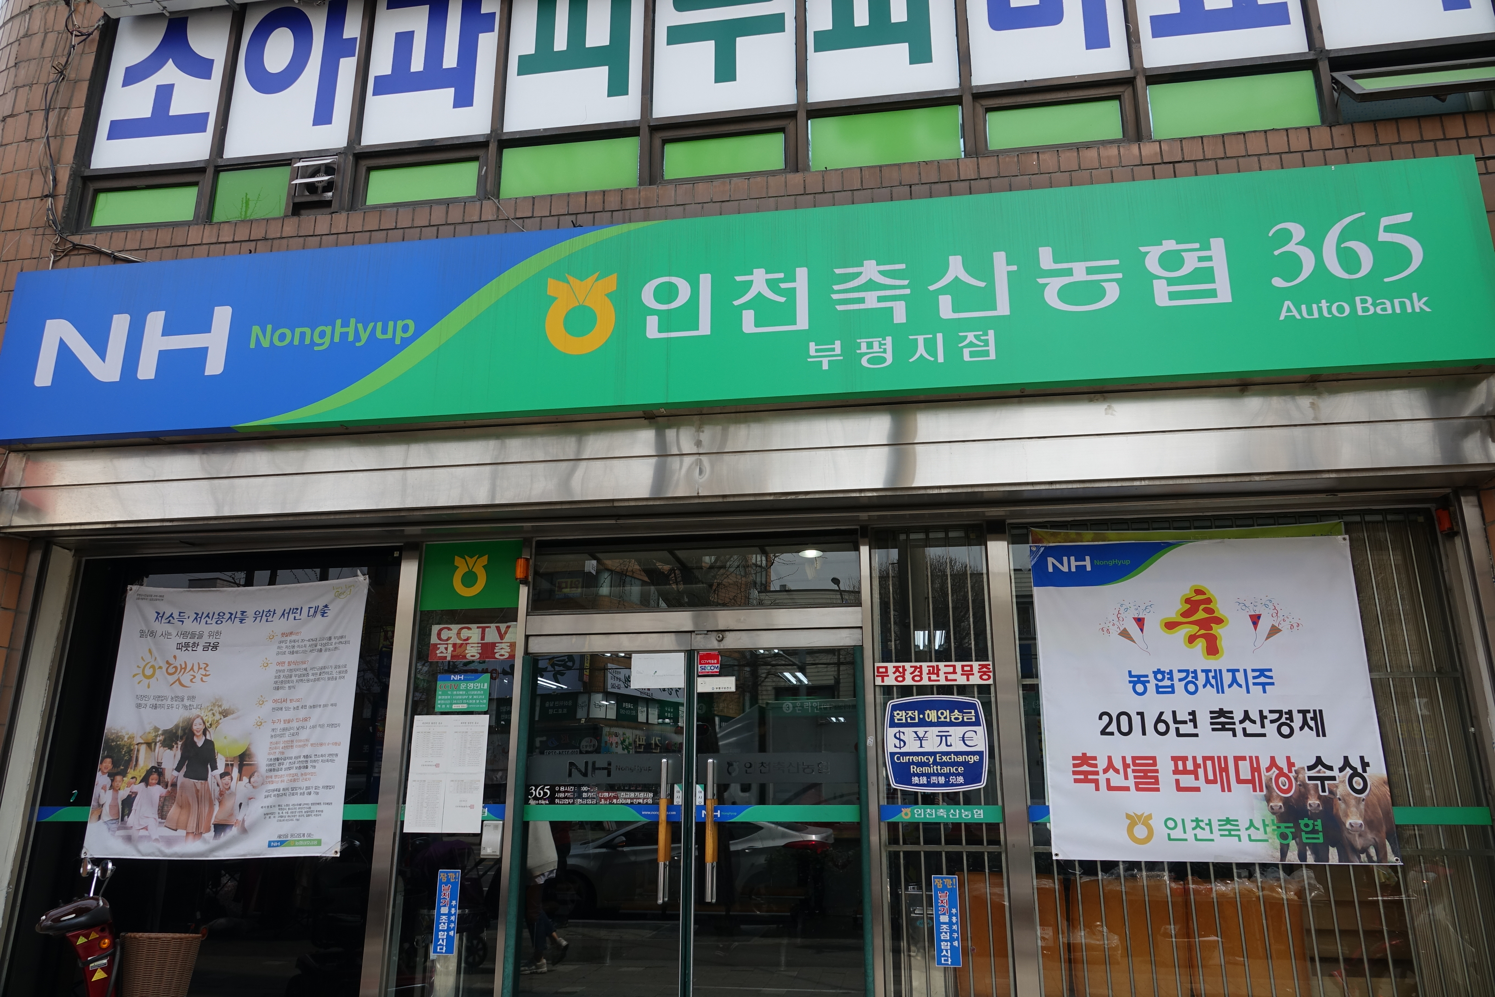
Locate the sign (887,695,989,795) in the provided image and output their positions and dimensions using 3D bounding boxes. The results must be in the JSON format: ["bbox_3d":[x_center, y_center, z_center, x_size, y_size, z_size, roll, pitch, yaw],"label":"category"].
[{"bbox_3d":[0.930,1.215,4.941,0.476,0.469,0.020,-2,-16,8],"label":"sign"}]

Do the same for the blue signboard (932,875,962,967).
[{"bbox_3d":[0.942,1.997,4.719,0.118,0.404,0.020,-2,-16,8],"label":"blue signboard"}]

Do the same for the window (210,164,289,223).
[{"bbox_3d":[-3.132,-1.921,6.275,0.483,0.357,0.060,-2,-16,8],"label":"window"}]

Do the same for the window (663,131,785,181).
[{"bbox_3d":[-0.140,-2.014,5.864,0.727,0.259,0.060,-2,-16,8],"label":"window"}]

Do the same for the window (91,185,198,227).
[{"bbox_3d":[-3.854,-1.865,6.365,0.712,0.239,0.060,-2,-16,8],"label":"window"}]

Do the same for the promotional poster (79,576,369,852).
[{"bbox_3d":[-2.816,1.172,5.422,1.462,1.484,0.030,-2,-16,8],"label":"promotional poster"}]

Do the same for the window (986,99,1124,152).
[{"bbox_3d":[1.728,-2.103,5.615,0.730,0.267,0.060,-2,-16,8],"label":"window"}]

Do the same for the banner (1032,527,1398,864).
[{"bbox_3d":[2.176,0.916,4.763,1.467,1.556,0.030,-2,-16,8],"label":"banner"}]

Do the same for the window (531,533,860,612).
[{"bbox_3d":[-0.297,0.401,5.354,1.783,0.371,0.060,-2,-16,8],"label":"window"}]

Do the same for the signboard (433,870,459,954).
[{"bbox_3d":[-1.527,2.095,5.053,0.110,0.406,0.020,-2,-16,8],"label":"signboard"}]

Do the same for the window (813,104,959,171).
[{"bbox_3d":[0.790,-2.074,5.744,0.853,0.348,0.060,-2,-16,8],"label":"window"}]

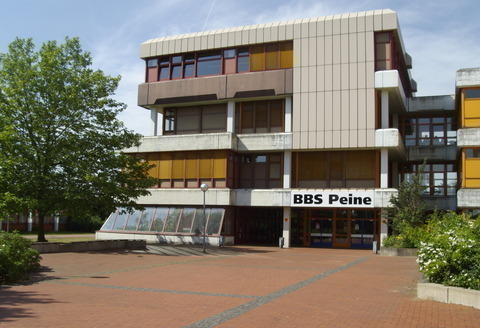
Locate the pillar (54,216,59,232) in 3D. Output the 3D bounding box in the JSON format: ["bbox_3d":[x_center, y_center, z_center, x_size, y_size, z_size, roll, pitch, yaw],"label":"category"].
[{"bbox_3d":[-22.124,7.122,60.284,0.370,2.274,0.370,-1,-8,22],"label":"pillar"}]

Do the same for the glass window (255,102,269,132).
[{"bbox_3d":[1.824,-3.834,41.468,1.281,2.590,0.120,-1,-8,22],"label":"glass window"}]

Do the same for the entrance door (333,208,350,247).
[{"bbox_3d":[7.738,4.904,38.006,1.365,3.016,0.150,-1,-8,22],"label":"entrance door"}]

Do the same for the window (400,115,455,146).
[{"bbox_3d":[16.483,-2.859,43.501,4.507,2.699,0.150,-1,-8,22],"label":"window"}]

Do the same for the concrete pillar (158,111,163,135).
[{"bbox_3d":[-6.894,-3.581,43.291,0.275,2.081,0.275,-1,-8,22],"label":"concrete pillar"}]

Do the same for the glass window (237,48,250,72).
[{"bbox_3d":[0.333,-8.642,41.760,1.221,2.089,0.120,-1,-8,22],"label":"glass window"}]

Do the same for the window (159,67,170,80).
[{"bbox_3d":[-6.295,-7.557,41.919,1.059,1.187,0.100,-1,-7,22],"label":"window"}]

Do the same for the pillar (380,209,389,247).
[{"bbox_3d":[10.045,4.612,34.678,0.424,3.032,0.424,-1,-8,22],"label":"pillar"}]

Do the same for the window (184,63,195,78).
[{"bbox_3d":[-4.087,-7.648,41.016,1.022,1.315,0.100,-1,-7,22],"label":"window"}]

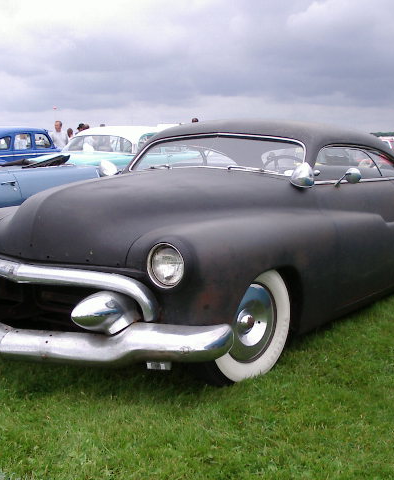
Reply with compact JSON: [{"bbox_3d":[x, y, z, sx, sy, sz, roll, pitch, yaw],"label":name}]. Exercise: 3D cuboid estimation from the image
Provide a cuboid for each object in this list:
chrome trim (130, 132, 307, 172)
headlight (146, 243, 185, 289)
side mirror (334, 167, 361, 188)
[{"bbox_3d":[0.127,-0.583,4.728,1.400,0.280,0.300,5,10,32],"label":"chrome trim"},{"bbox_3d":[-0.119,0.111,3.120,0.205,0.205,0.100,5,10,32],"label":"headlight"},{"bbox_3d":[0.949,-0.394,4.430,0.140,0.135,0.120,5,10,32],"label":"side mirror"}]

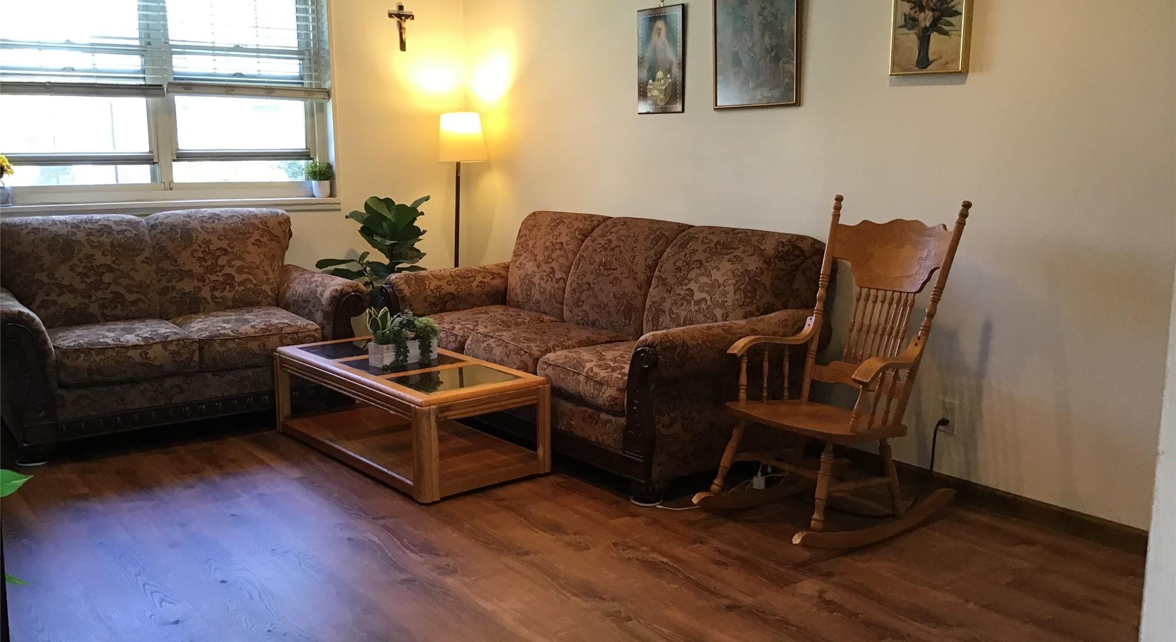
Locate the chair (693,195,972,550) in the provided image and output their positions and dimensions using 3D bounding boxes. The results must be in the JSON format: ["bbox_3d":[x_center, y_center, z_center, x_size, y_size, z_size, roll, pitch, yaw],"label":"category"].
[{"bbox_3d":[0.797,0.148,3.549,0.770,1.100,0.570,-7,12,-36],"label":"chair"}]

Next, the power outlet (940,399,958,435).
[{"bbox_3d":[1.300,0.349,3.805,0.012,0.117,0.071,-7,12,-36],"label":"power outlet"}]

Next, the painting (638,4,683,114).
[{"bbox_3d":[0.339,-1.195,4.843,0.022,0.473,0.316,-7,12,-36],"label":"painting"}]

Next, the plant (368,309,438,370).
[{"bbox_3d":[-0.775,0.056,4.452,0.320,0.240,0.140,-5,11,-27],"label":"plant"}]

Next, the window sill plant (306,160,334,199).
[{"bbox_3d":[-1.501,-0.799,5.902,0.150,0.210,0.150,-7,12,-36],"label":"window sill plant"}]

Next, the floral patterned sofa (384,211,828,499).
[{"bbox_3d":[-0.061,0.013,4.813,0.890,0.945,2.190,-7,12,-36],"label":"floral patterned sofa"}]

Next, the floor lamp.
[{"bbox_3d":[-0.716,-0.460,6.059,0.285,1.460,0.285,-7,12,-36],"label":"floor lamp"}]

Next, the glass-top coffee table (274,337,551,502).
[{"bbox_3d":[-0.770,0.364,4.442,0.600,0.376,1.250,-8,12,-39],"label":"glass-top coffee table"}]

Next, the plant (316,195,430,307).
[{"bbox_3d":[-1.144,-0.174,5.746,0.530,1.000,0.530,-7,12,-36],"label":"plant"}]

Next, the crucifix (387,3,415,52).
[{"bbox_3d":[-1.054,-1.666,5.996,0.165,0.256,0.030,-7,12,-36],"label":"crucifix"}]

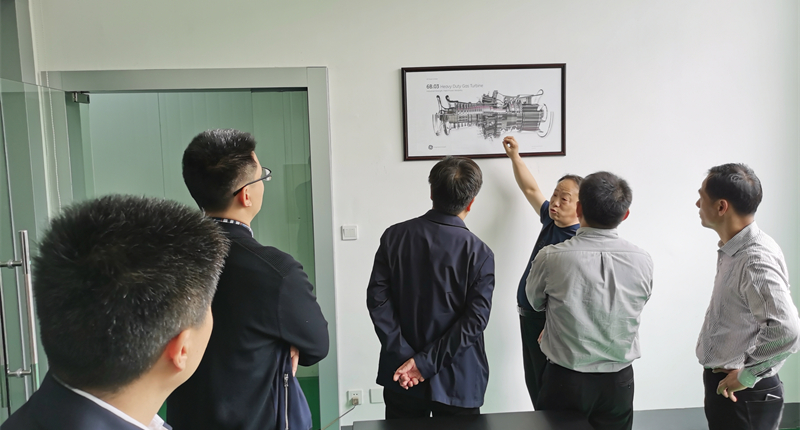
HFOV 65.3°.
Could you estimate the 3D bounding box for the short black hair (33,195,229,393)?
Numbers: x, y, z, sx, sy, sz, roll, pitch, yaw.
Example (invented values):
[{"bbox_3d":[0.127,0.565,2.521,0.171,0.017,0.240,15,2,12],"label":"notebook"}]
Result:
[{"bbox_3d":[-0.312,0.085,0.725,0.195,0.207,0.225,1,7,22],"label":"short black hair"}]

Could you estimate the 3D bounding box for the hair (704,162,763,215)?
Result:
[{"bbox_3d":[1.238,-0.093,2.313,0.180,0.195,0.208,-6,8,-37],"label":"hair"}]

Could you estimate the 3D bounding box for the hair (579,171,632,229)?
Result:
[{"bbox_3d":[0.795,-0.055,2.410,0.190,0.212,0.210,-2,6,-5],"label":"hair"}]

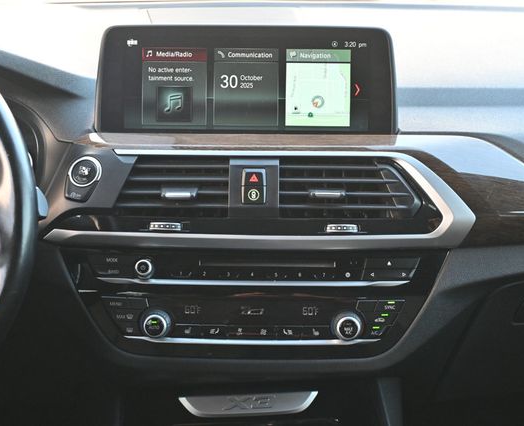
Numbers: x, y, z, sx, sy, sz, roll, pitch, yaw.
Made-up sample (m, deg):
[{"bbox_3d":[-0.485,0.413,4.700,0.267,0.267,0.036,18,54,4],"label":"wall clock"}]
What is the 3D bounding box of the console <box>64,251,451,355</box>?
[{"bbox_3d":[-0.005,0.085,0.900,0.351,0.105,0.050,1,2,1],"label":"console"}]

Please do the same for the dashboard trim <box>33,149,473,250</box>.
[{"bbox_3d":[-0.002,-0.011,0.905,0.405,0.100,0.058,1,2,1],"label":"dashboard trim"}]

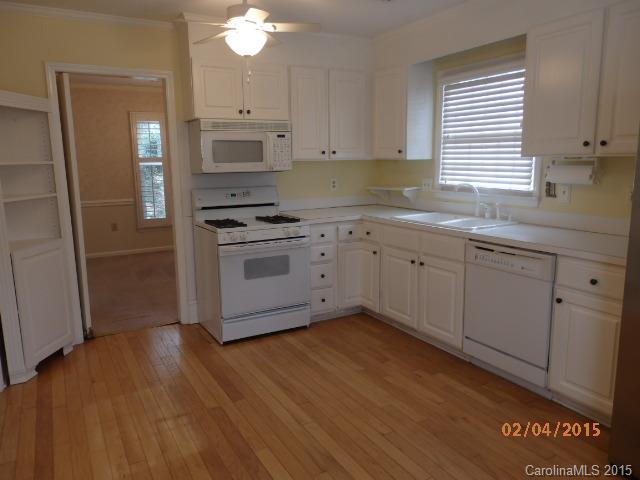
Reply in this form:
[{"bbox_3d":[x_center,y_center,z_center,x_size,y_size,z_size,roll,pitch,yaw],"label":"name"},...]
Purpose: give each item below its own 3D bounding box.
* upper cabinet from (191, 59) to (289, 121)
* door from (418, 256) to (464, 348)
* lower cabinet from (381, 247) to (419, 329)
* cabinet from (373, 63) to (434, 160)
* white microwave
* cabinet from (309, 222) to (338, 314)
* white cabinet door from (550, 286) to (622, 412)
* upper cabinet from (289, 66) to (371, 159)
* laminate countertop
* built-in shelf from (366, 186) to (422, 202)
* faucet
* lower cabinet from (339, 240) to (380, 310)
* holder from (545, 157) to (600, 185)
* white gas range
[{"bbox_3d":[-0.665,-1.163,3.701,0.780,0.425,0.332,-6,11,-31],"label":"upper cabinet"},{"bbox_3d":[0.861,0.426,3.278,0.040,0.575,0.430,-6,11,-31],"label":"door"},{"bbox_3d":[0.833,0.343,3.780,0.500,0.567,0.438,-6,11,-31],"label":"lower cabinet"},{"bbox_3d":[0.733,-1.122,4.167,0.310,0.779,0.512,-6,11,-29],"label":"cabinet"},{"bbox_3d":[-0.660,-0.770,3.835,0.760,0.404,0.390,-6,11,-29],"label":"white microwave"},{"bbox_3d":[-0.125,0.230,4.183,0.300,0.830,0.610,-6,11,-29],"label":"cabinet"},{"bbox_3d":[1.389,0.567,2.377,0.030,0.572,0.396,-6,11,-30],"label":"white cabinet door"},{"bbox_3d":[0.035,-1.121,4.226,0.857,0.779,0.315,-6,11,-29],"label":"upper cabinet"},{"bbox_3d":[0.816,-0.092,3.336,1.123,0.041,2.792,-6,11,-31],"label":"laminate countertop"},{"bbox_3d":[0.687,-0.450,4.497,0.200,0.135,0.630,-6,11,-29],"label":"built-in shelf"},{"bbox_3d":[1.154,-0.299,3.583,0.220,0.255,0.055,-6,11,-31],"label":"faucet"},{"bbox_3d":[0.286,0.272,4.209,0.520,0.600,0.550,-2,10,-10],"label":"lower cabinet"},{"bbox_3d":[1.556,-0.427,2.841,0.125,0.161,0.295,-6,11,-29],"label":"holder"},{"bbox_3d":[-0.566,0.161,3.856,0.760,1.170,0.670,-6,11,-29],"label":"white gas range"}]

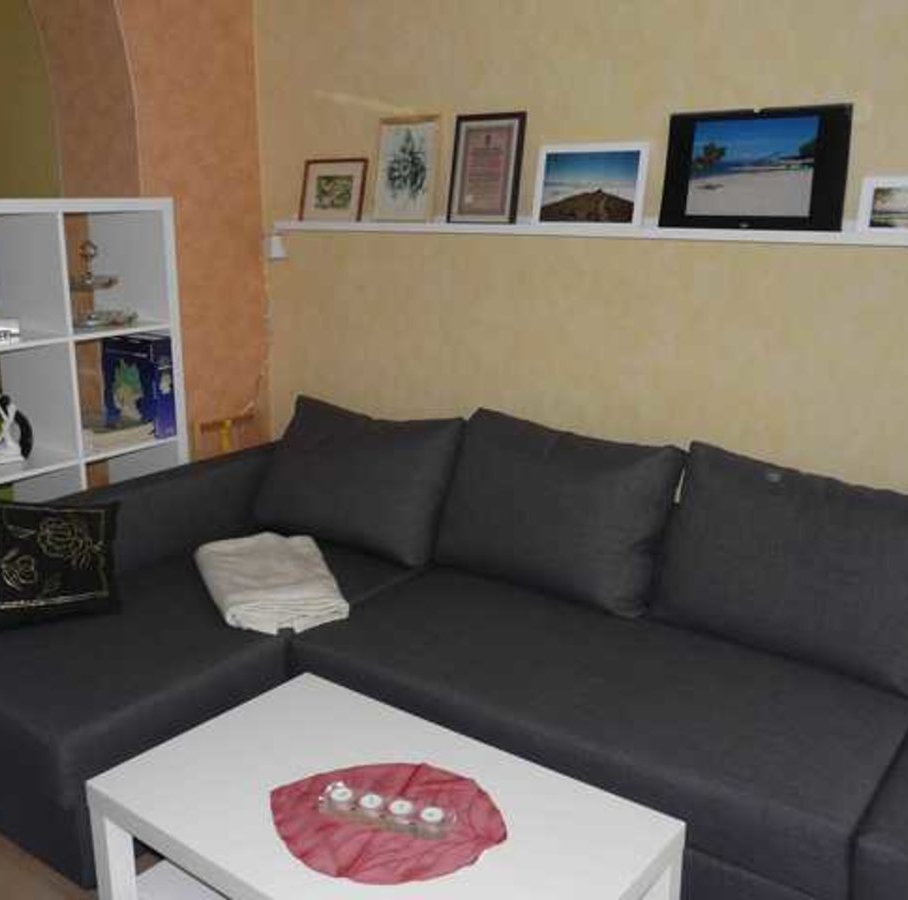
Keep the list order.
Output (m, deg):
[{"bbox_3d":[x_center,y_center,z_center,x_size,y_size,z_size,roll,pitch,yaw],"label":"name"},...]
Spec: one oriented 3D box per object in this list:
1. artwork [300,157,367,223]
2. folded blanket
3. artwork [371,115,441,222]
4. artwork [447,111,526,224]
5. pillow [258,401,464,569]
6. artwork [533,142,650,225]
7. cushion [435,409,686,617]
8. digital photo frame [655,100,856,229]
[{"bbox_3d":[-0.391,-0.844,3.195,0.278,0.210,0.020,10,7,35],"label":"artwork"},{"bbox_3d":[-0.507,0.358,2.640,0.327,0.059,0.495,-5,15,-18],"label":"folded blanket"},{"bbox_3d":[-0.143,-0.857,3.002,0.243,0.327,0.020,10,9,35],"label":"artwork"},{"bbox_3d":[0.097,-0.813,2.830,0.244,0.320,0.020,10,9,35],"label":"artwork"},{"bbox_3d":[-0.305,0.064,3.053,0.663,0.416,0.198,10,3,35],"label":"pillow"},{"bbox_3d":[0.375,-0.713,2.643,0.333,0.230,0.022,10,8,35],"label":"artwork"},{"bbox_3d":[0.266,0.147,2.669,0.653,0.431,0.198,10,3,35],"label":"cushion"},{"bbox_3d":[0.733,-0.678,2.375,0.452,0.289,0.035,10,10,35],"label":"digital photo frame"}]

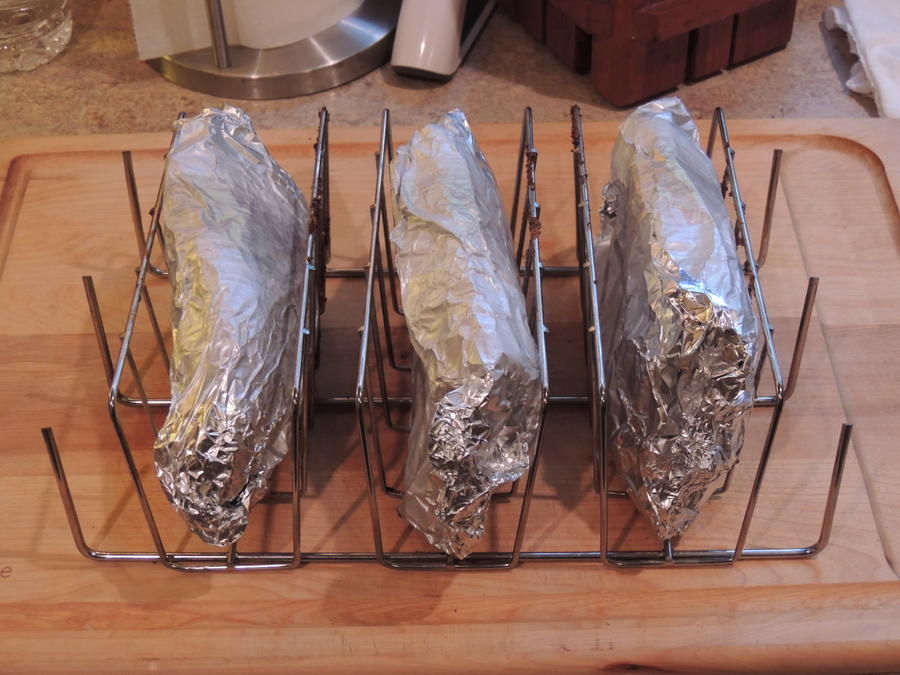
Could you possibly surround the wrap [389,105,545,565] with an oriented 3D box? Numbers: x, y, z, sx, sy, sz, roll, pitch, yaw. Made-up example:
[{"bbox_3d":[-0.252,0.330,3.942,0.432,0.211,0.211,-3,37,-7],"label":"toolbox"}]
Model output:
[{"bbox_3d":[0.003,-0.008,0.729,0.060,0.101,0.198,-3,41,-2],"label":"wrap"}]

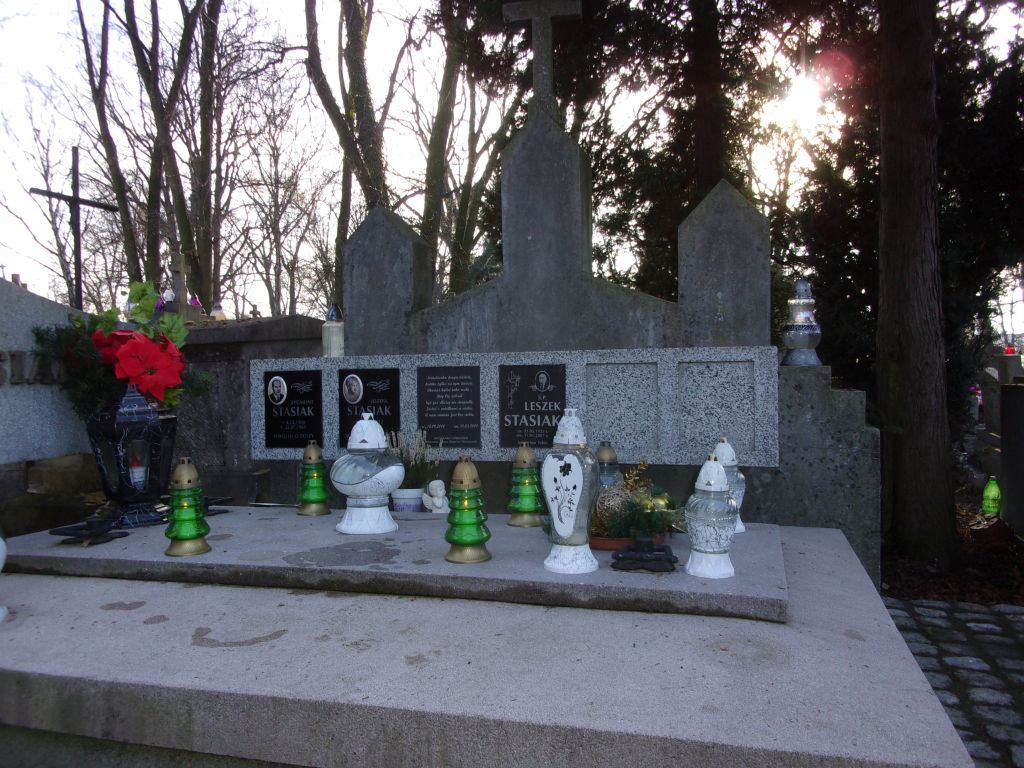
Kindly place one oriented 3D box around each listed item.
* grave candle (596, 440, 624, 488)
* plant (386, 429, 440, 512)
[{"bbox_3d":[0.308,0.327,2.667,0.116,0.283,0.116,-1,-1,6],"label":"grave candle"},{"bbox_3d":[-0.358,0.308,2.950,0.190,0.300,0.180,-1,-1,0],"label":"plant"}]

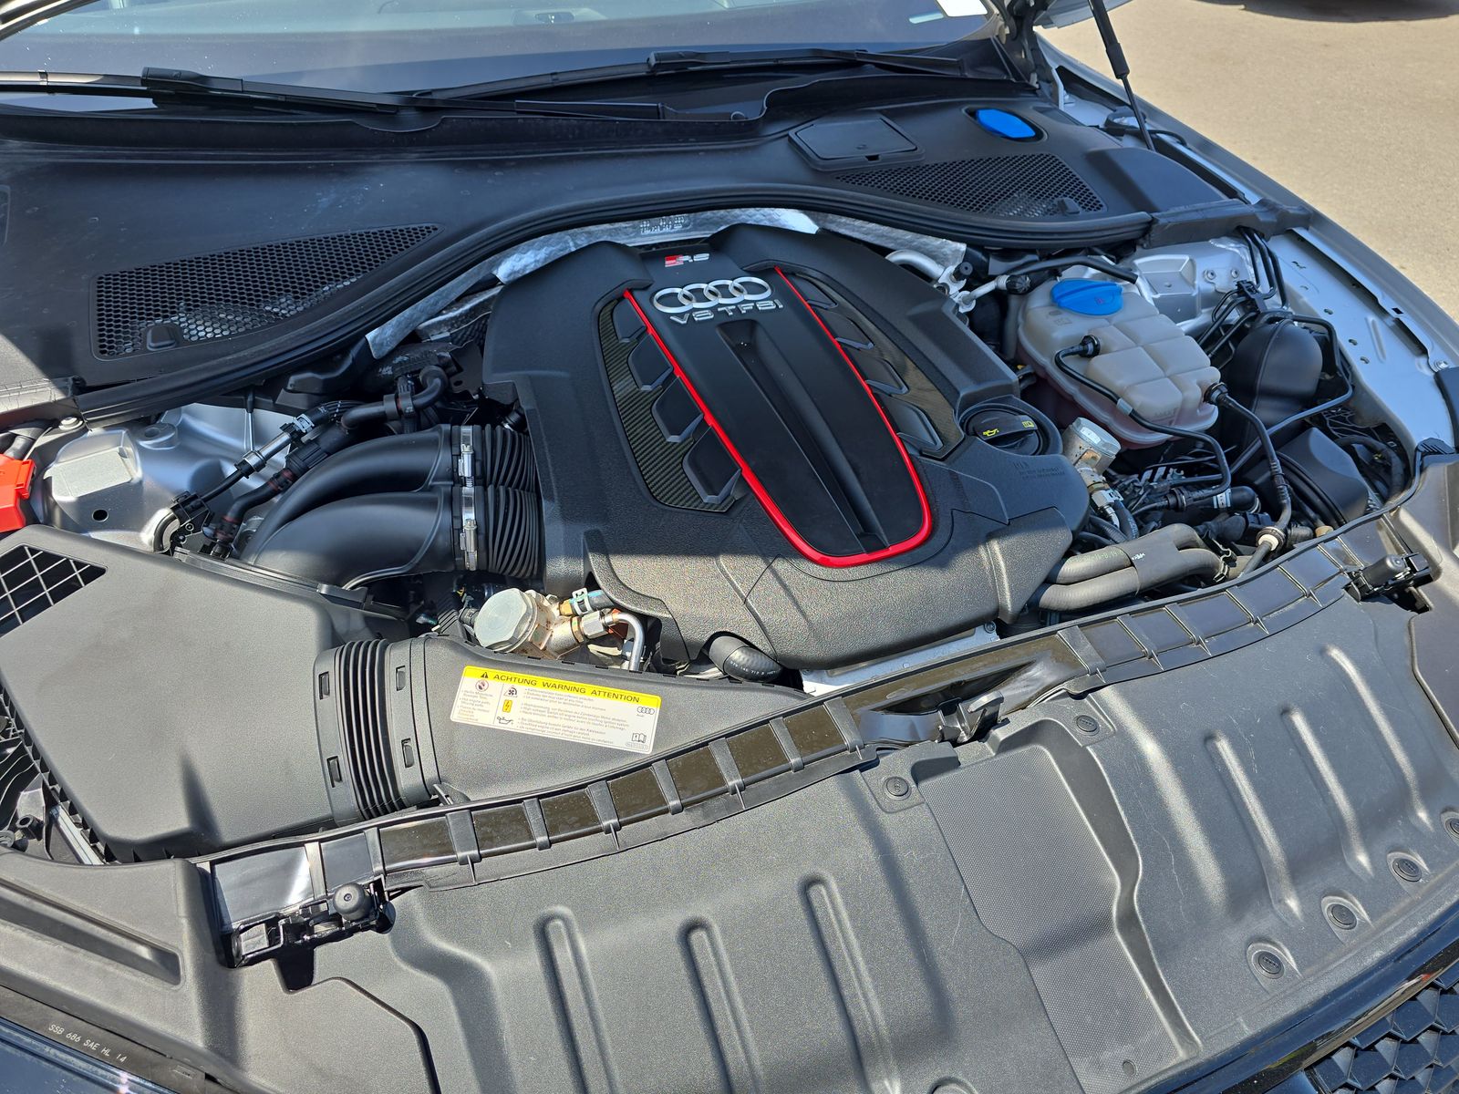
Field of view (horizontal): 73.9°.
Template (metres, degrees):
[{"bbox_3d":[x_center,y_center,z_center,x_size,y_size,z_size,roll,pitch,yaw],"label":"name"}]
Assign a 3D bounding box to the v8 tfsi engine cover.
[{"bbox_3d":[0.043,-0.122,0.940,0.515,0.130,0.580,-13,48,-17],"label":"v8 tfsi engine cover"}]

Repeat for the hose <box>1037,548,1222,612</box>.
[{"bbox_3d":[0.356,0.032,0.859,0.200,0.036,0.042,-13,39,-17],"label":"hose"}]

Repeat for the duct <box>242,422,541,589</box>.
[{"bbox_3d":[-0.304,-0.033,0.898,0.280,0.095,0.215,-13,39,-17],"label":"duct"}]

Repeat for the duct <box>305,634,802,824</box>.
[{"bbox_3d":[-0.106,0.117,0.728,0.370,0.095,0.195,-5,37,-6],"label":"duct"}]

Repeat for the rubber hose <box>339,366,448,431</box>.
[{"bbox_3d":[-0.350,-0.161,1.016,0.120,0.045,0.060,-28,45,-32],"label":"rubber hose"}]

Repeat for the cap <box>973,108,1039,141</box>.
[{"bbox_3d":[0.379,-0.583,1.335,0.078,0.030,0.072,3,46,-3],"label":"cap"}]

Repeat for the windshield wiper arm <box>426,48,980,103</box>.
[{"bbox_3d":[-0.036,-0.631,1.296,0.740,0.060,0.070,-13,39,-17],"label":"windshield wiper arm"}]

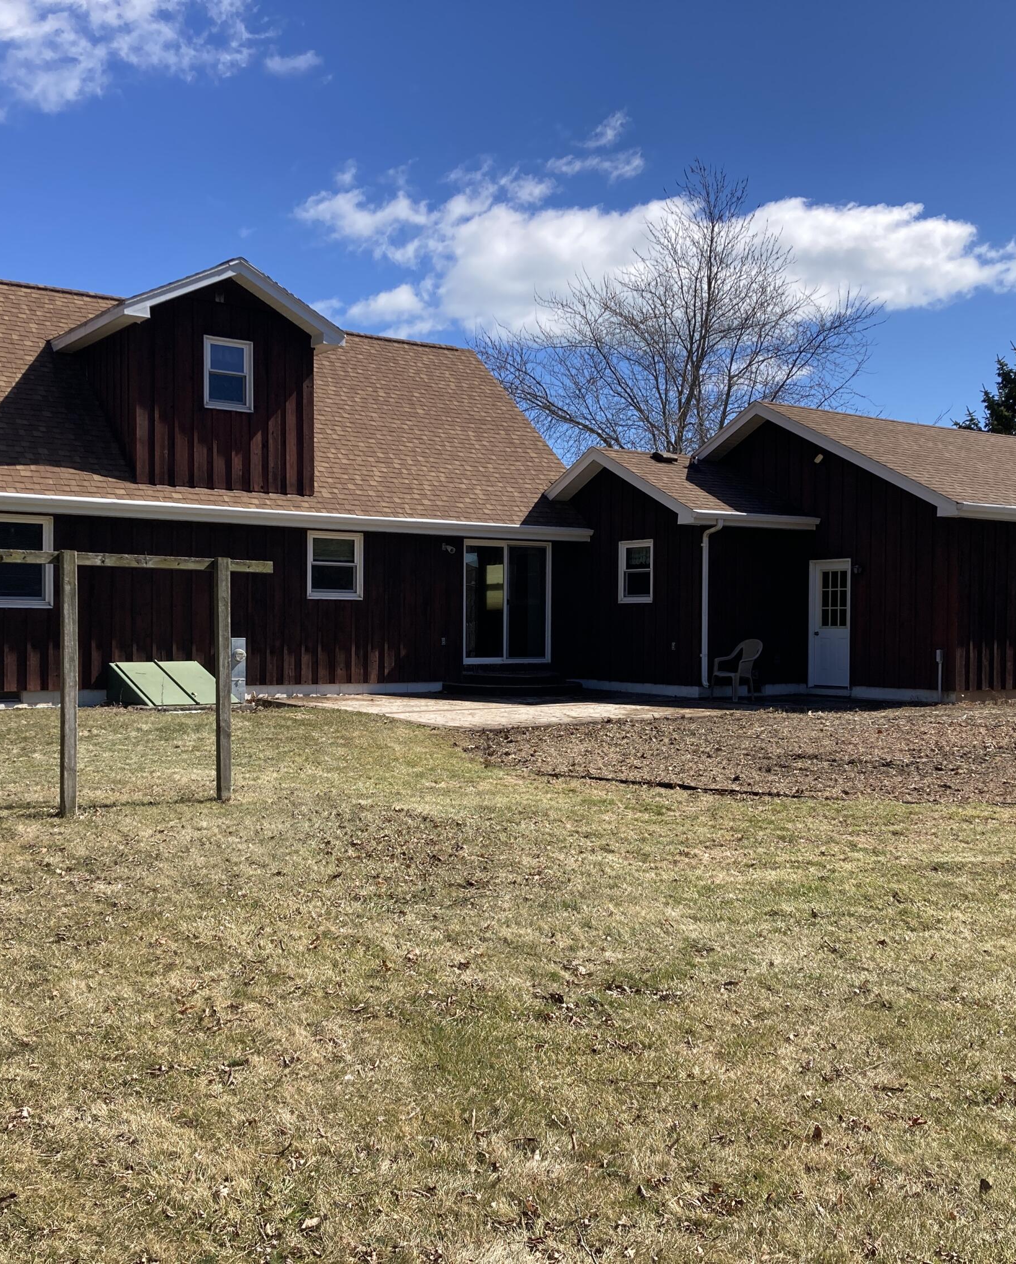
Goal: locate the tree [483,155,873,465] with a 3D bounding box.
[{"bbox_3d":[4.552,-5.655,36.047,10.800,13.480,10.800,0,0,0],"label":"tree"}]

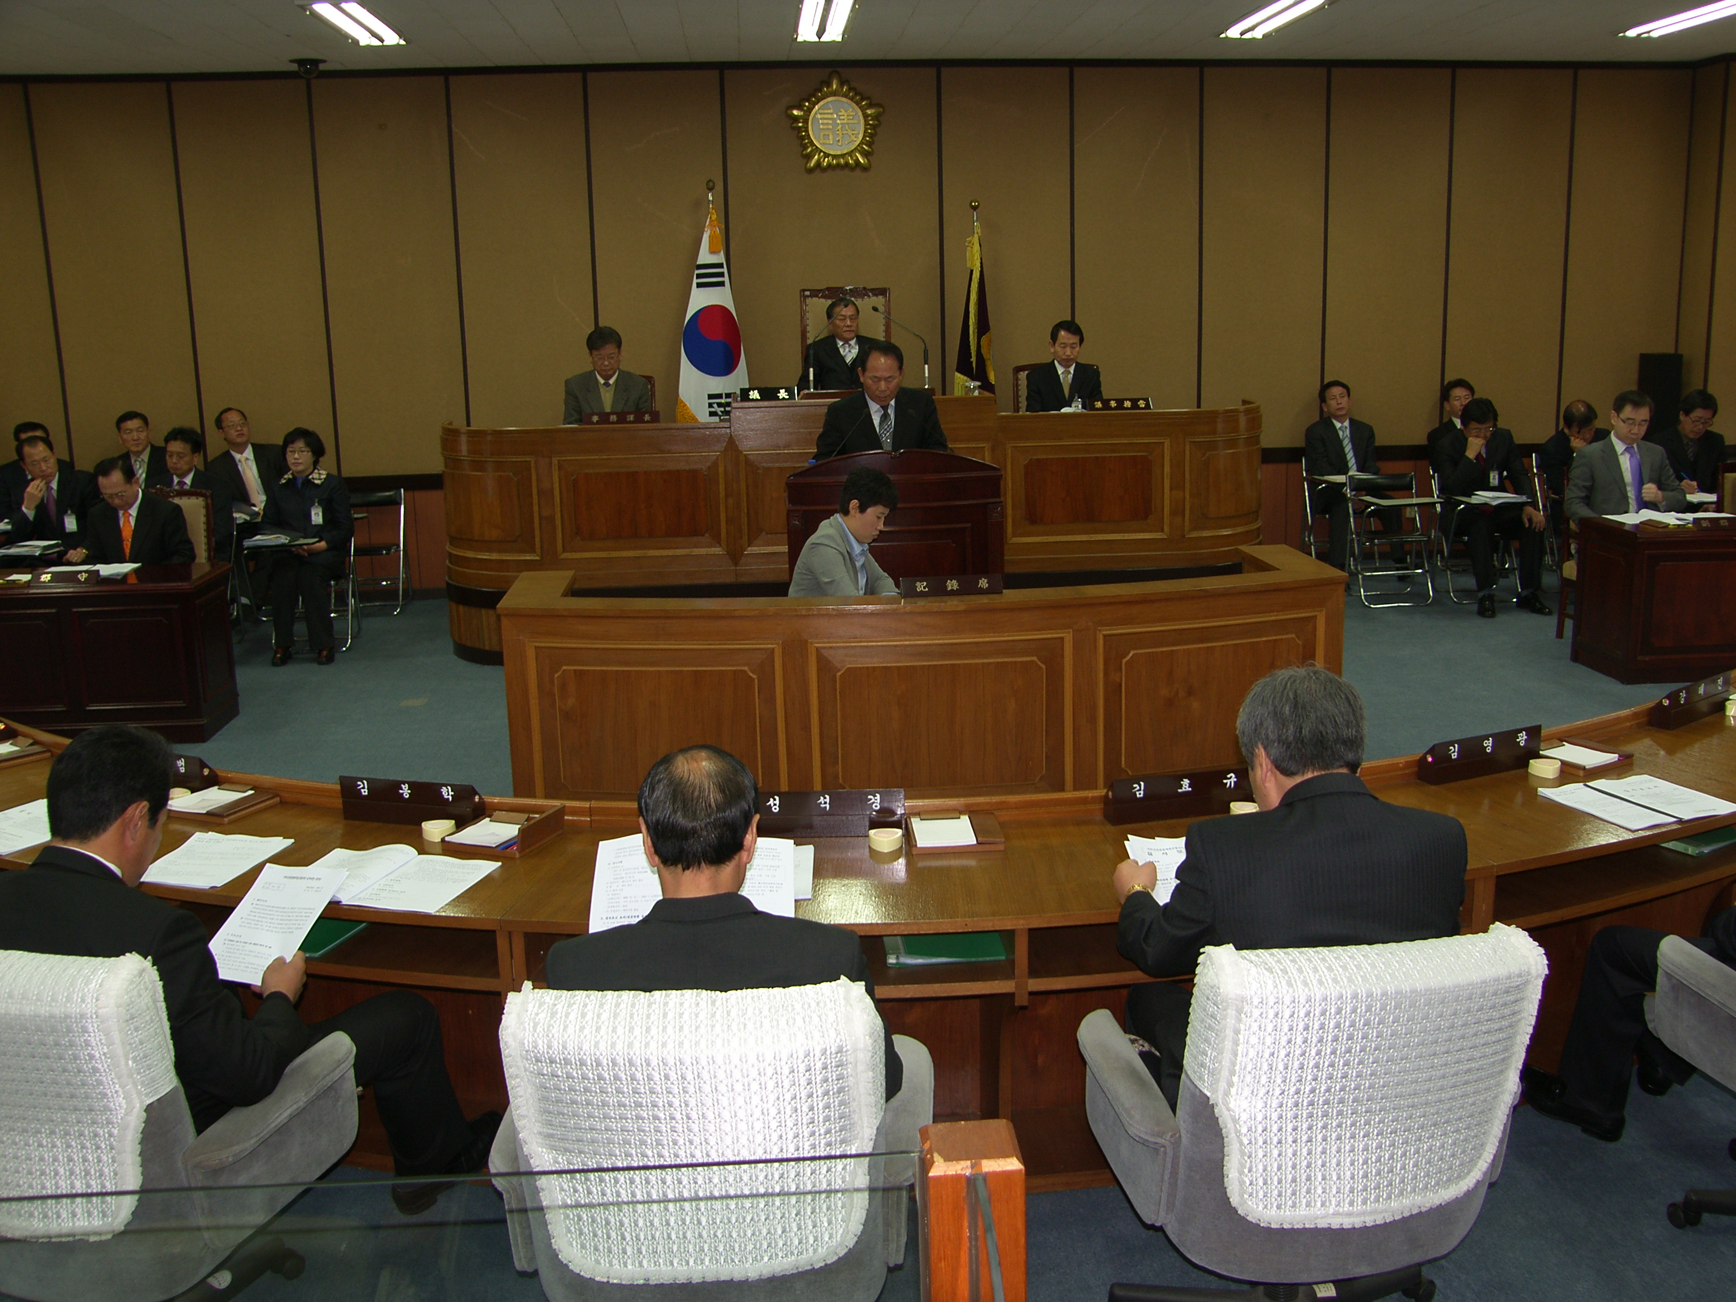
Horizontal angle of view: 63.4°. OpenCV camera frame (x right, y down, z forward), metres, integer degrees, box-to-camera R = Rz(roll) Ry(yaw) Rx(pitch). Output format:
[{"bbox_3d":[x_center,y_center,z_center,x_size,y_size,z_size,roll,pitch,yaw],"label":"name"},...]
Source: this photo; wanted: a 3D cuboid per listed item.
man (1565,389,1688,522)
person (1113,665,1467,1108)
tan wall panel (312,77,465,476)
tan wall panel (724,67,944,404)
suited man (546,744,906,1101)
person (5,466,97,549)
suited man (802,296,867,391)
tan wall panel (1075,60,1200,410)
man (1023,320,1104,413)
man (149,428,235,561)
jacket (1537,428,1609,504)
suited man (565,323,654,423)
[{"bbox_3d":[4.053,-0.695,7.393,0.620,1.330,0.800,-2,12,-1],"label":"man"},{"bbox_3d":[0.638,0.565,2.335,0.560,1.220,0.820,-4,13,-12],"label":"person"},{"bbox_3d":[-3.084,-2.384,9.088,0.830,2.500,0.060,-3,13,-5],"label":"tan wall panel"},{"bbox_3d":[-0.199,-2.520,9.348,1.380,2.500,0.060,-3,13,-5],"label":"tan wall panel"},{"bbox_3d":[-0.213,0.663,2.375,0.560,1.220,0.800,-2,13,0],"label":"suited man"},{"bbox_3d":[-4.442,-0.526,7.736,0.560,1.270,0.800,-6,14,-17],"label":"person"},{"bbox_3d":[-0.103,-1.381,8.053,0.540,1.300,0.780,-2,10,-4],"label":"suited man"},{"bbox_3d":[1.881,-2.713,9.826,0.852,2.598,0.050,-2,10,-4],"label":"tan wall panel"},{"bbox_3d":[1.145,-1.211,7.904,0.520,1.300,0.720,-2,10,-4],"label":"man"},{"bbox_3d":[-3.652,-0.558,7.555,0.520,1.280,0.750,-2,10,-4],"label":"man"},{"bbox_3d":[4.571,-1.190,9.039,0.510,0.600,0.420,-1,12,1],"label":"jacket"},{"bbox_3d":[-1.411,-1.133,7.698,0.560,1.300,0.740,-2,10,-4],"label":"suited man"}]

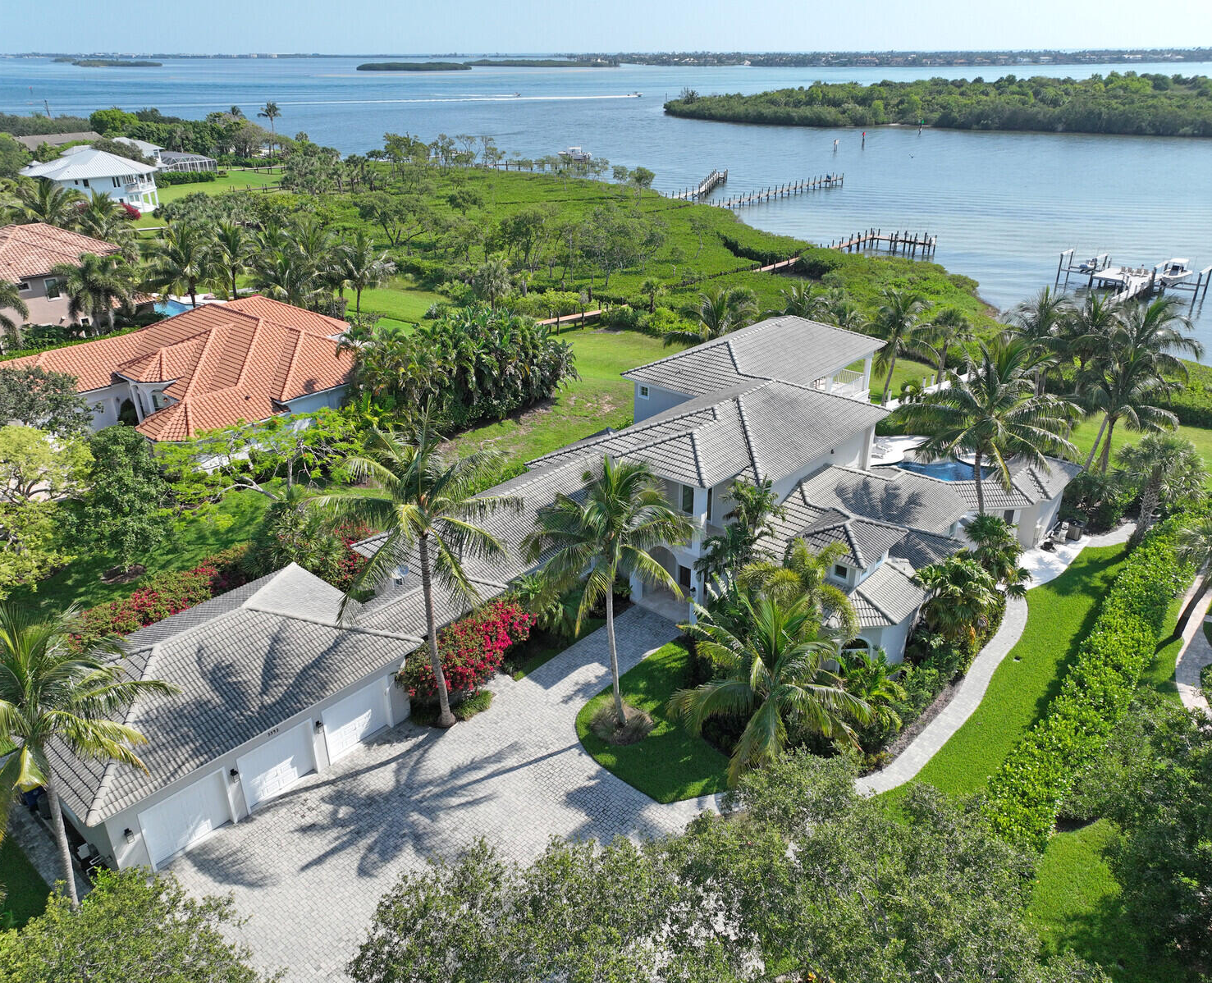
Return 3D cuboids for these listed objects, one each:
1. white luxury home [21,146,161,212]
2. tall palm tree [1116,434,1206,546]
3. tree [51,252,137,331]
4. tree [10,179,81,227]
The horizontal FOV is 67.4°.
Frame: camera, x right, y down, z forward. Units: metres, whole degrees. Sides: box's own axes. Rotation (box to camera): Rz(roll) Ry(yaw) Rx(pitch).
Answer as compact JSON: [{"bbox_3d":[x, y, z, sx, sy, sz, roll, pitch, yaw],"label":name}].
[{"bbox_3d":[-87.331,-52.677,153.695,18.500,9.400,20.000,-19,32,-34],"label":"white luxury home"},{"bbox_3d":[27.910,0.035,46.386,4.690,6.500,4.690,16,30,30],"label":"tall palm tree"},{"bbox_3d":[-46.231,-17.604,82.473,7.200,8.100,7.200,0,26,0],"label":"tree"},{"bbox_3d":[-64.412,-29.978,105.313,7.800,10.600,7.800,0,26,0],"label":"tree"}]

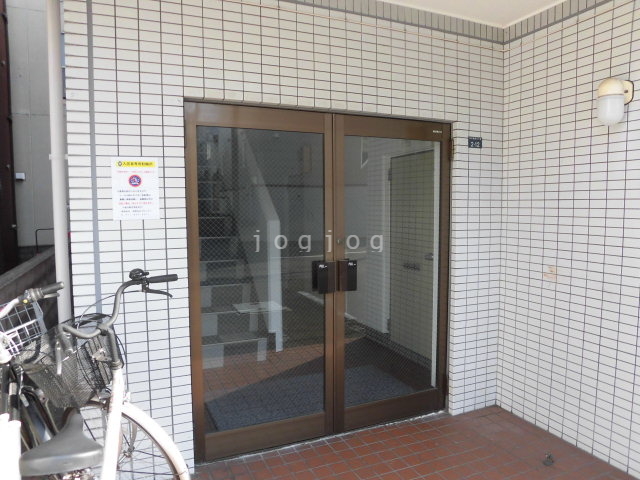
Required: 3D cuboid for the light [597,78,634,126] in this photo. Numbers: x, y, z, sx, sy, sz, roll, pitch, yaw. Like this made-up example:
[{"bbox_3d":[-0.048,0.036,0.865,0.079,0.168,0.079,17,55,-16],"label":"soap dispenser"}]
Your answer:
[{"bbox_3d":[1.463,-0.687,2.213,0.148,0.234,0.122,-2,4,-23],"label":"light"}]

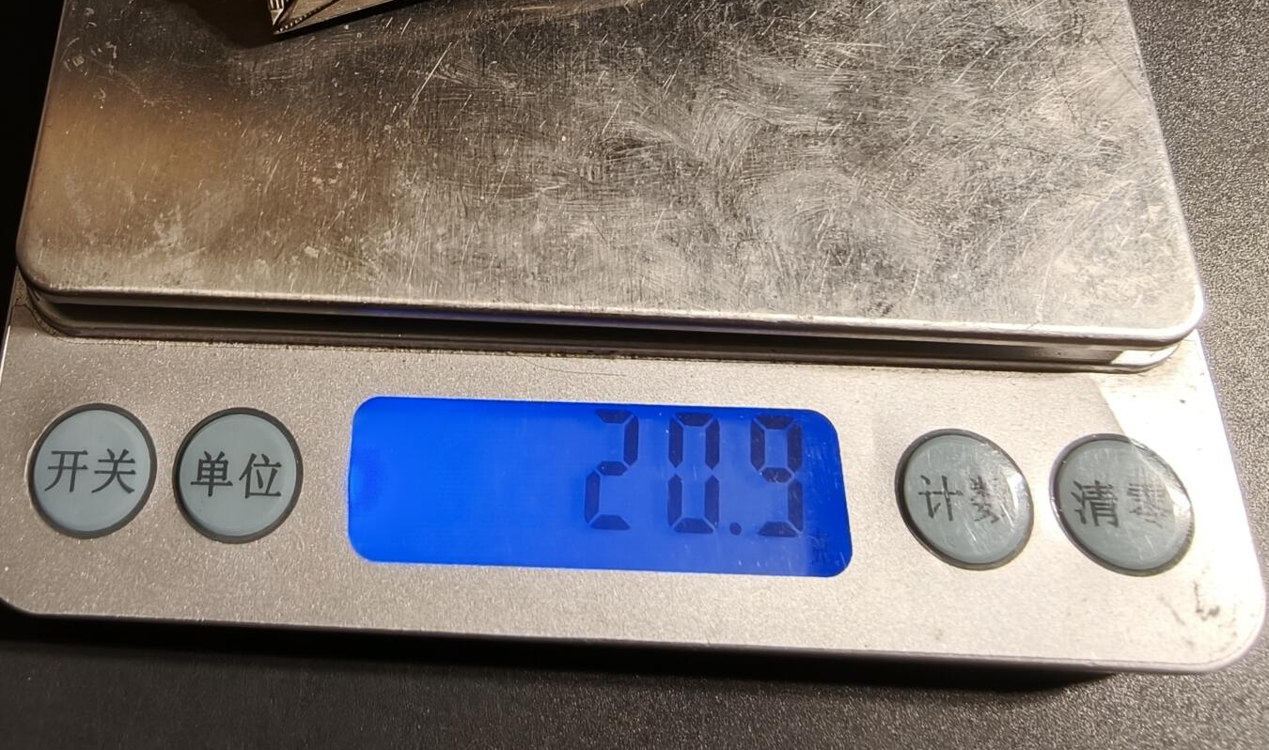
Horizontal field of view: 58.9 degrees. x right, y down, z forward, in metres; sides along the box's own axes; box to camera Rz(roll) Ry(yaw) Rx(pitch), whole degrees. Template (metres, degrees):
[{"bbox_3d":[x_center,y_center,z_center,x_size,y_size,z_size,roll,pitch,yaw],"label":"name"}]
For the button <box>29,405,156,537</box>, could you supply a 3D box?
[{"bbox_3d":[-0.044,0.008,0.092,0.011,0.002,0.011,1,67,-1],"label":"button"}]

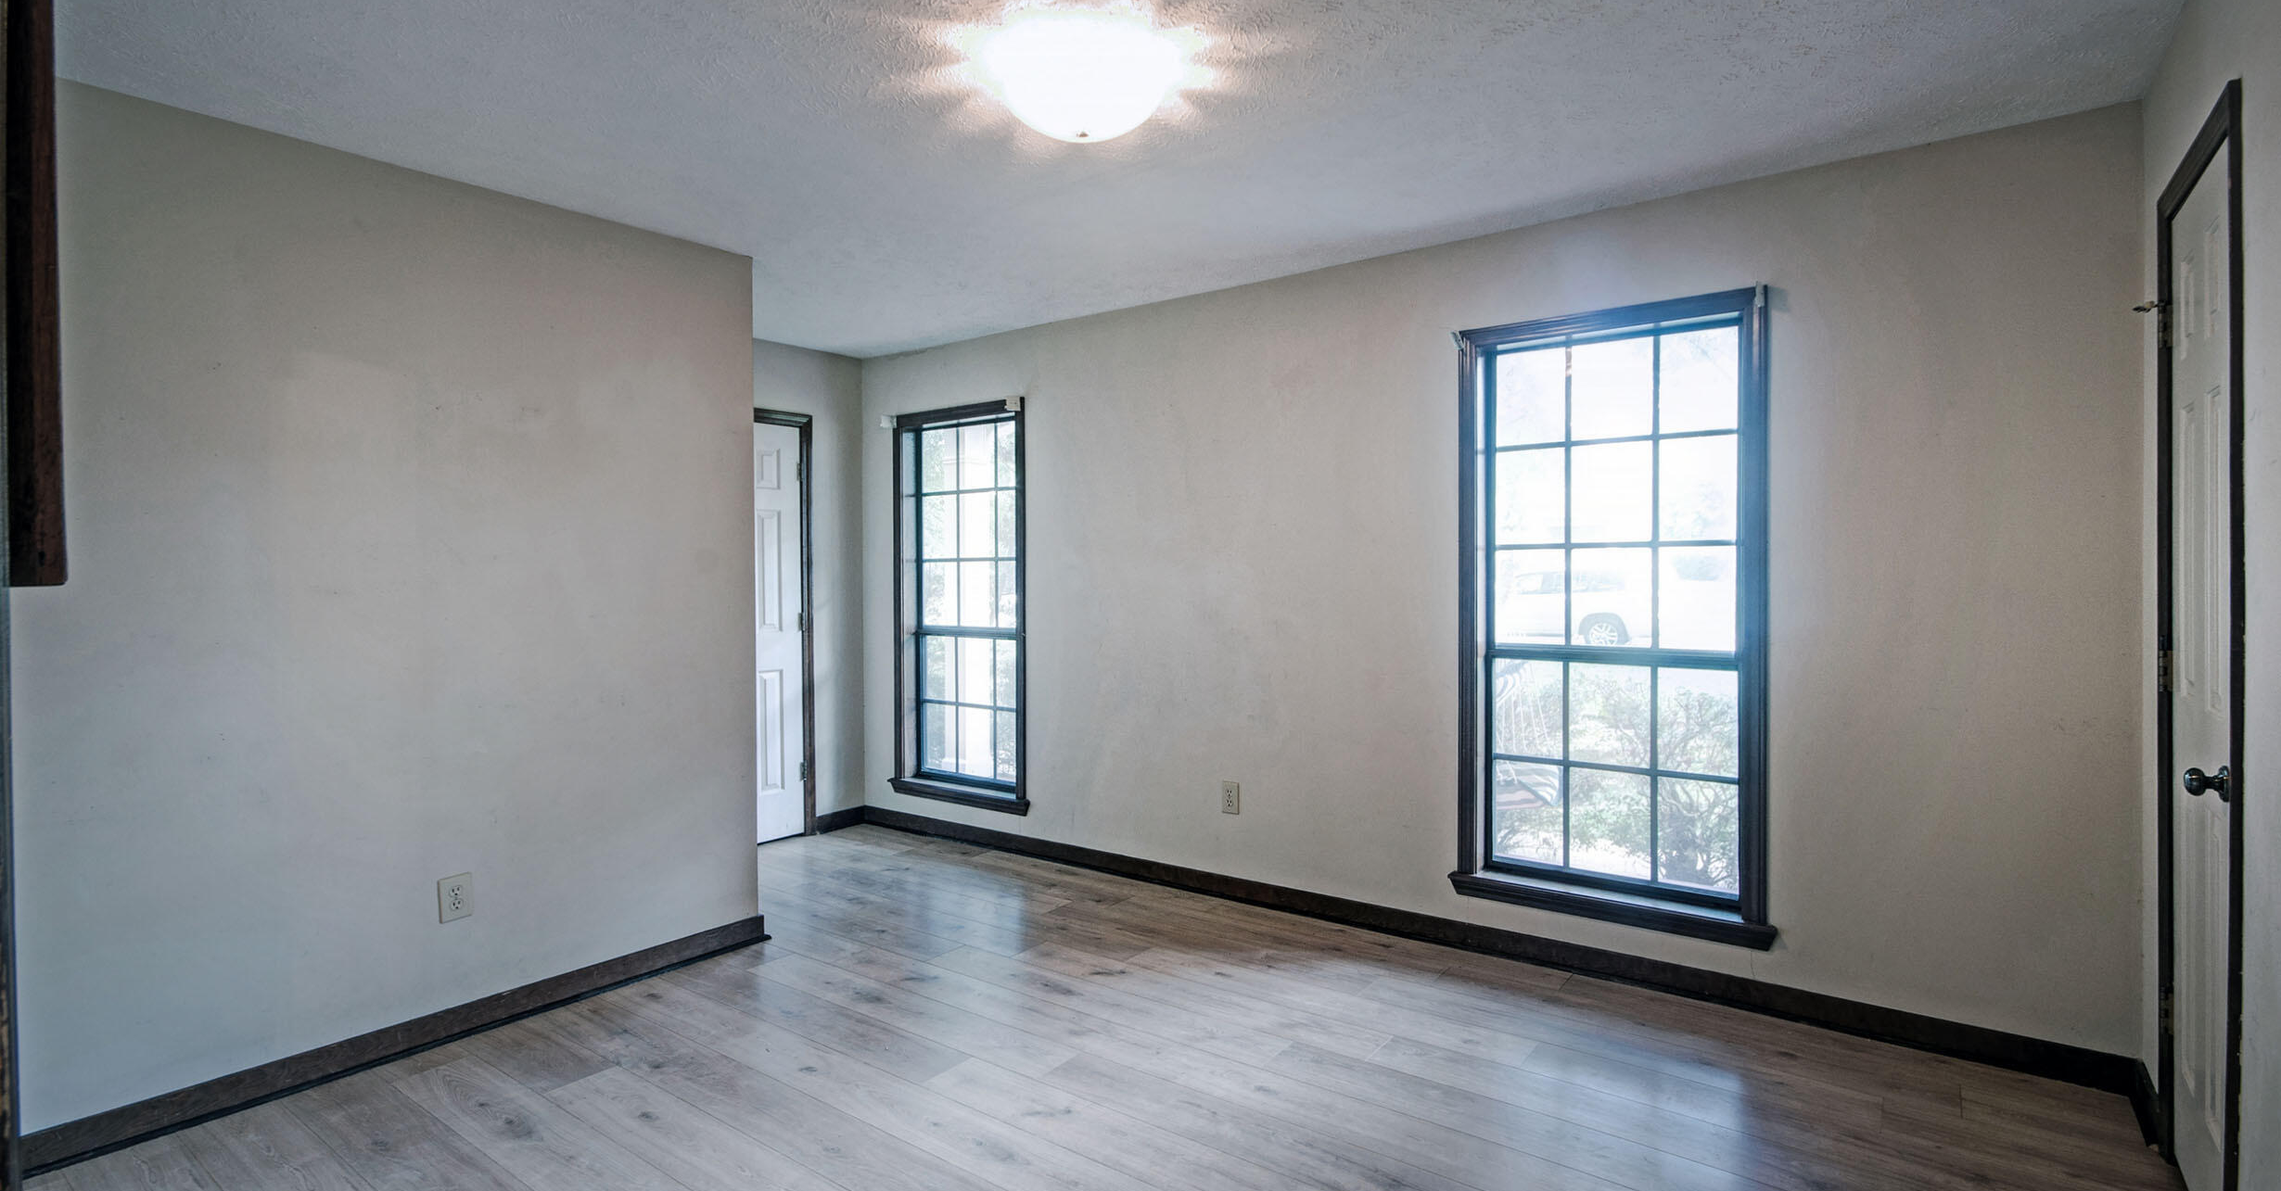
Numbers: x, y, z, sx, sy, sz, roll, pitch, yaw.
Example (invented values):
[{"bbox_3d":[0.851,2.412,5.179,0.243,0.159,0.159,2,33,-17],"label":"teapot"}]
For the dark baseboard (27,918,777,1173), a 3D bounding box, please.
[{"bbox_3d":[-1.882,1.194,2.726,0.028,0.094,1.720,0,1,39],"label":"dark baseboard"}]

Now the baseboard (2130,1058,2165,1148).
[{"bbox_3d":[2.336,1.189,2.214,0.028,0.100,0.290,0,1,39],"label":"baseboard"}]

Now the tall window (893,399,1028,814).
[{"bbox_3d":[-0.879,0.042,4.589,0.910,1.900,0.120,0,1,34],"label":"tall window"}]

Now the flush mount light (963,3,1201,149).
[{"bbox_3d":[-0.127,-1.110,2.090,0.420,0.170,0.420,0,1,0],"label":"flush mount light"}]

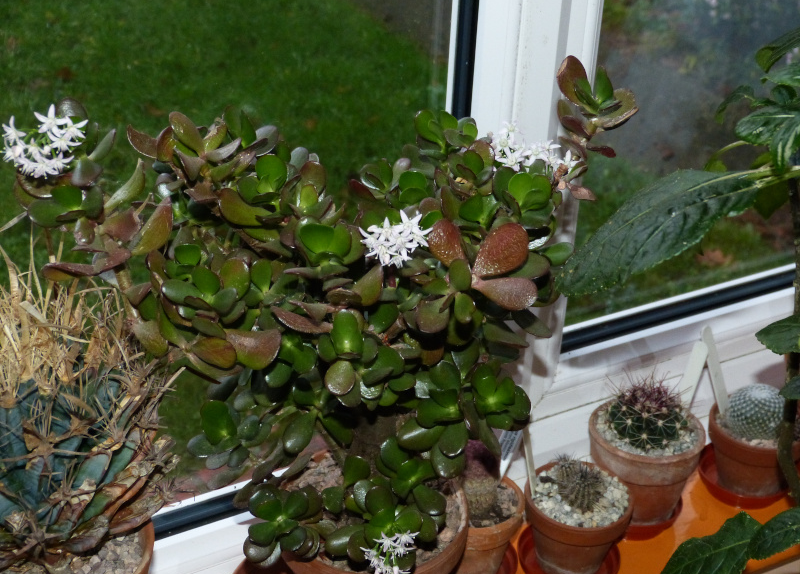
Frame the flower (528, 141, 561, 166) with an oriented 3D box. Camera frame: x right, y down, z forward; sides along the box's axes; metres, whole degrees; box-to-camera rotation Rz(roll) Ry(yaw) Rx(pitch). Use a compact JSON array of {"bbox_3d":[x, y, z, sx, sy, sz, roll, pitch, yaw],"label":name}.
[{"bbox_3d":[0.096,-0.088,0.950,0.021,0.016,0.017,6,30,5],"label":"flower"}]

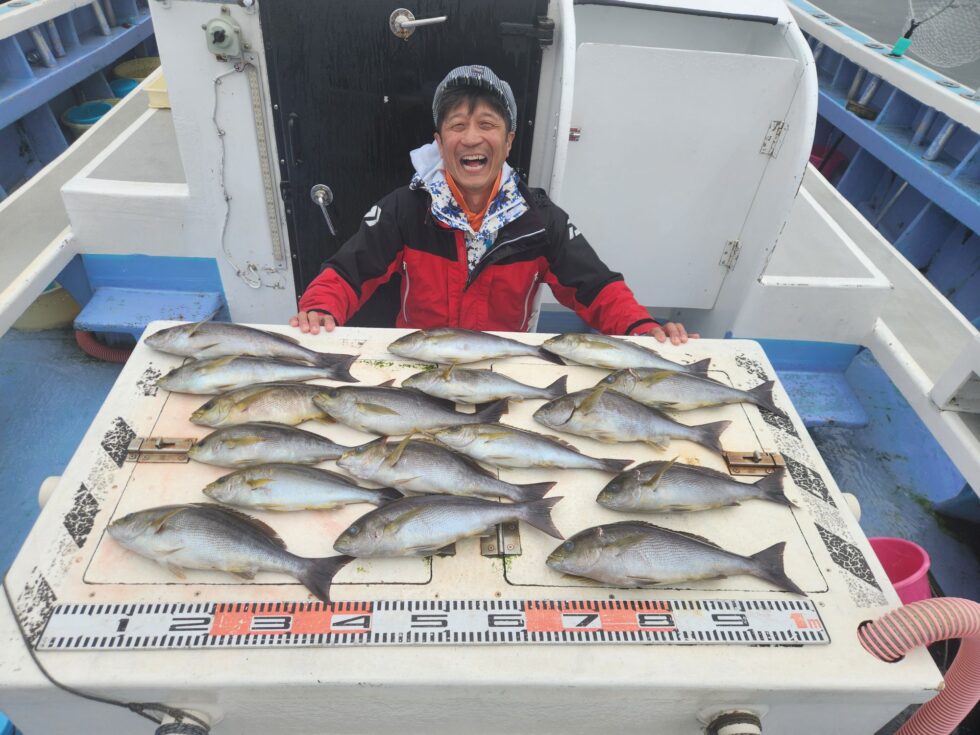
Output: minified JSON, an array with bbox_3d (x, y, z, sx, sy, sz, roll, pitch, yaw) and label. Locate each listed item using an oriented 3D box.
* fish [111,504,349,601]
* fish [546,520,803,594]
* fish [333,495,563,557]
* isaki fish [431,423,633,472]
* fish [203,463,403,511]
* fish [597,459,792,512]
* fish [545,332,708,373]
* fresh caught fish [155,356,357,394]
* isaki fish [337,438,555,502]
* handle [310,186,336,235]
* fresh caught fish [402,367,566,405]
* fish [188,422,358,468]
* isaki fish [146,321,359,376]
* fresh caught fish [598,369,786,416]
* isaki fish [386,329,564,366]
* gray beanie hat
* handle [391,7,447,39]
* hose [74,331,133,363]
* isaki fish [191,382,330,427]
[{"bbox_3d":[-0.352,0.235,0.872,0.337,0.053,0.102,9,41,5],"label":"fish"},{"bbox_3d":[0.256,0.260,0.905,0.358,0.052,0.102,2,41,-4],"label":"fish"},{"bbox_3d":[-0.048,0.220,0.937,0.347,0.050,0.097,-6,42,-12],"label":"fish"},{"bbox_3d":[0.071,0.134,1.049,0.335,0.049,0.080,7,41,2],"label":"isaki fish"},{"bbox_3d":[-0.273,0.179,0.965,0.291,0.043,0.078,3,41,-3],"label":"fish"},{"bbox_3d":[0.319,0.181,1.004,0.326,0.048,0.095,-3,42,-9],"label":"fish"},{"bbox_3d":[0.264,-0.024,1.236,0.328,0.044,0.087,6,41,1],"label":"fish"},{"bbox_3d":[-0.399,0.008,1.133,0.337,0.044,0.087,-5,42,-12],"label":"fresh caught fish"},{"bbox_3d":[-0.064,0.157,1.006,0.342,0.050,0.098,6,41,1],"label":"isaki fish"},{"bbox_3d":[-0.473,-0.442,1.838,0.062,0.139,0.045,1,41,-4],"label":"handle"},{"bbox_3d":[-0.003,0.033,1.147,0.302,0.040,0.080,-1,42,-7],"label":"fresh caught fish"},{"bbox_3d":[-0.316,0.119,1.028,0.301,0.044,0.085,-1,42,-8],"label":"fish"},{"bbox_3d":[-0.430,-0.041,1.185,0.386,0.045,0.093,5,41,0],"label":"isaki fish"},{"bbox_3d":[0.367,0.040,1.185,0.354,0.053,0.095,1,41,-5],"label":"fresh caught fish"},{"bbox_3d":[-0.024,-0.041,1.236,0.338,0.050,0.088,0,41,-6],"label":"isaki fish"},{"bbox_3d":[-0.032,-0.597,1.450,0.182,0.137,0.220,3,23,-3],"label":"gray beanie hat"},{"bbox_3d":[-0.170,-0.802,1.536,0.135,0.065,0.045,1,41,-4],"label":"handle"},{"bbox_3d":[-1.268,-0.071,2.171,0.289,0.055,0.147,1,41,-5],"label":"hose"},{"bbox_3d":[-0.323,0.051,1.093,0.337,0.041,0.080,-9,43,-15],"label":"isaki fish"}]

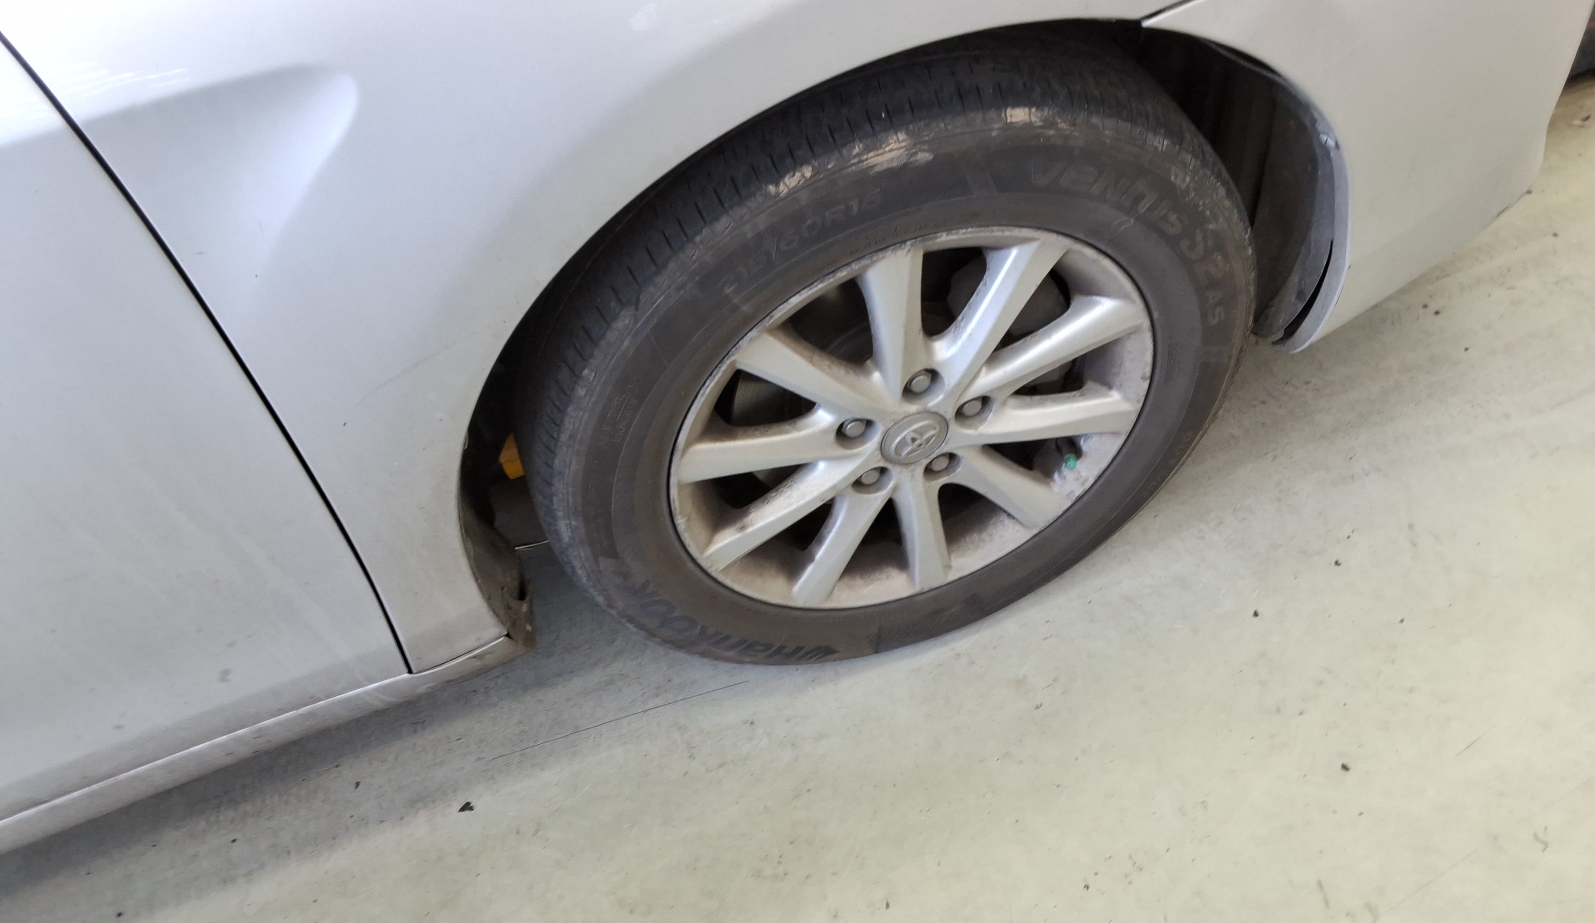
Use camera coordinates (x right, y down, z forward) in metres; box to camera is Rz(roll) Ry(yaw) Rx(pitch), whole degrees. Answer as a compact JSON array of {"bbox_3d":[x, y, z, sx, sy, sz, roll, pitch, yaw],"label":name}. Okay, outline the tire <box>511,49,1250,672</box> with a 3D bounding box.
[{"bbox_3d":[0.074,-0.085,1.168,0.662,0.655,0.220,-20,49,-4],"label":"tire"}]

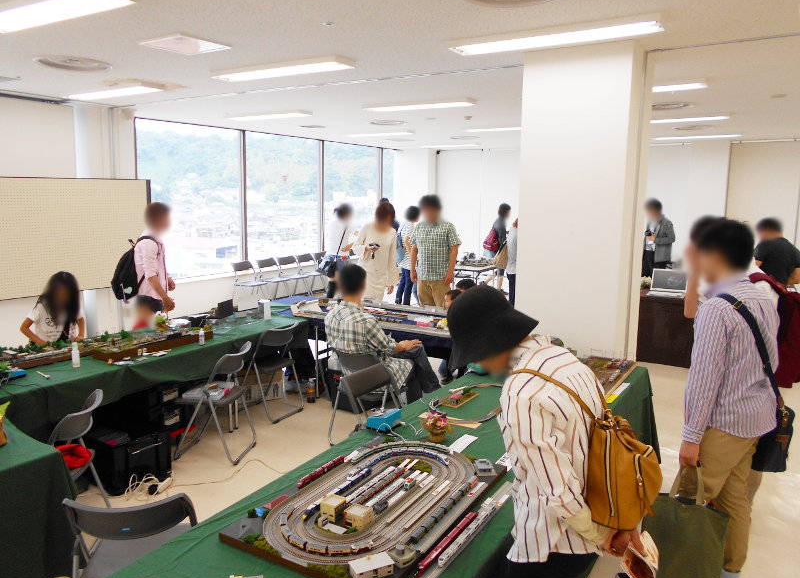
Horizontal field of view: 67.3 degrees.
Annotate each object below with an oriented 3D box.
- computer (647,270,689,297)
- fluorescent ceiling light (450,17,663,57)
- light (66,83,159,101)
[{"bbox_3d":[2.898,-0.054,6.509,0.365,0.250,0.310,6,10,30],"label":"computer"},{"bbox_3d":[0.900,-1.523,3.614,1.250,0.060,0.230,6,10,30],"label":"fluorescent ceiling light"},{"bbox_3d":[-2.810,-1.931,5.861,1.255,0.060,0.230,6,11,31],"label":"light"}]

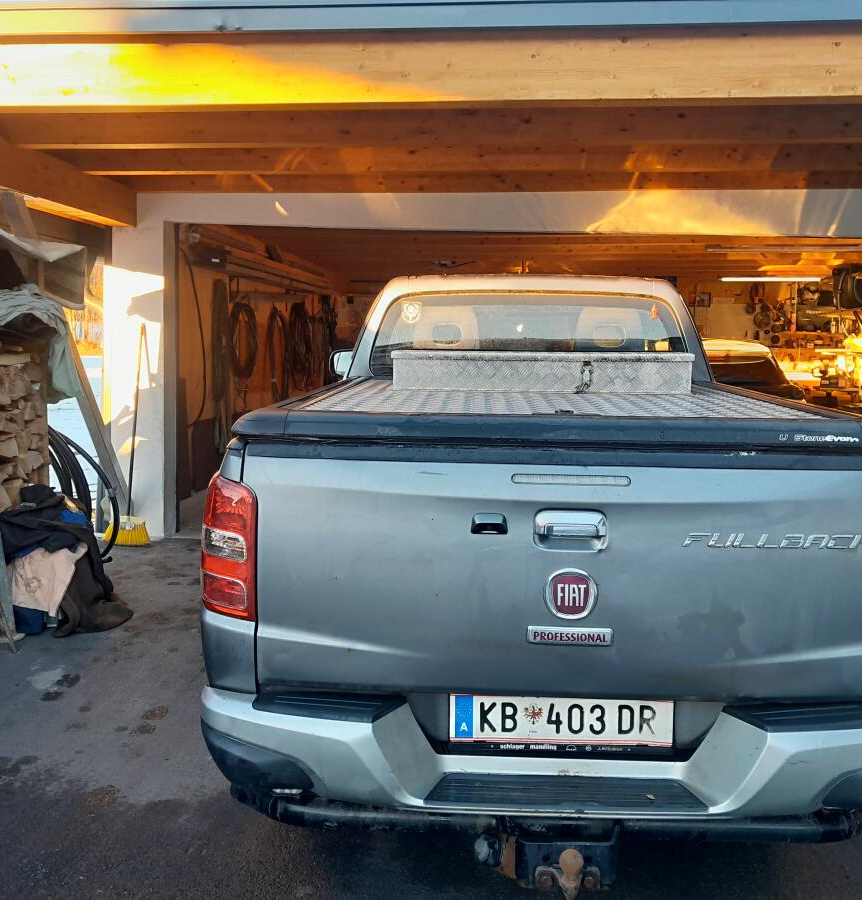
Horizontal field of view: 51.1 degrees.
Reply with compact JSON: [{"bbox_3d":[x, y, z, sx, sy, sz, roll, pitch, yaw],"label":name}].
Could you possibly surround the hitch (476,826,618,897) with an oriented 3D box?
[{"bbox_3d":[0.247,0.872,1.920,0.300,0.160,0.220,1,8,3],"label":"hitch"}]

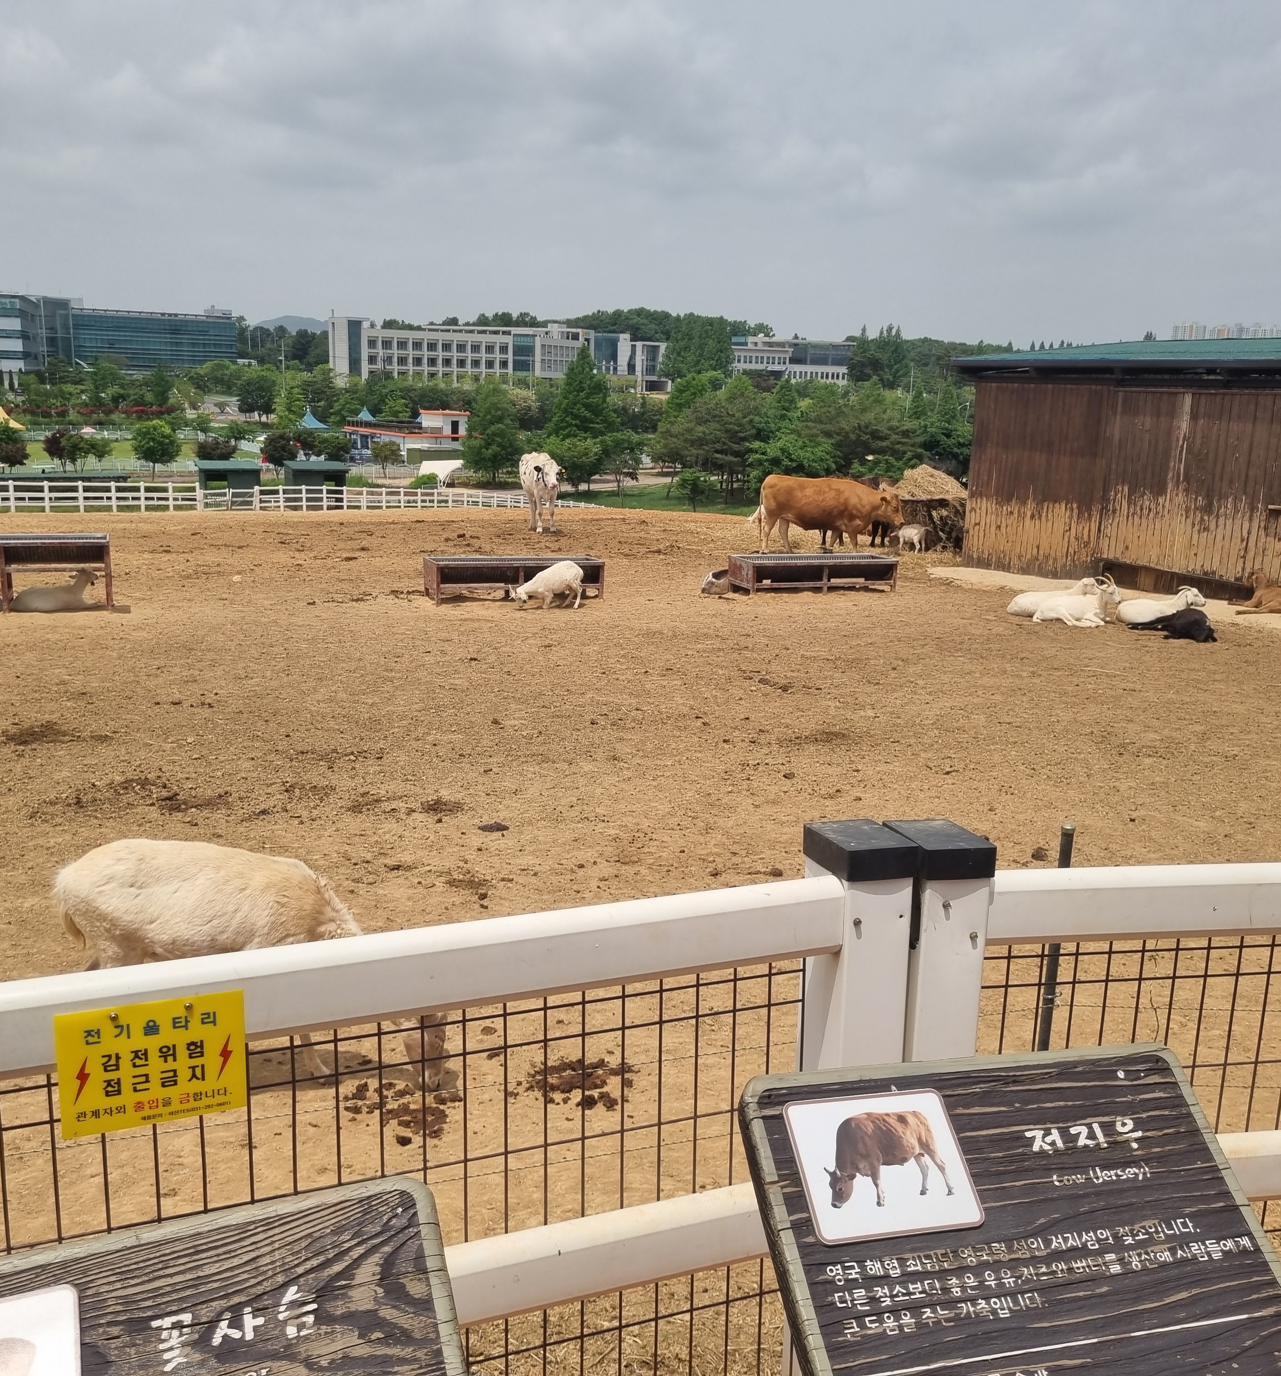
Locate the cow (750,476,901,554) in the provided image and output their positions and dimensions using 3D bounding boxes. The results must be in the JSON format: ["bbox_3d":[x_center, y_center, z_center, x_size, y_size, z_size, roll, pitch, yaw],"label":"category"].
[{"bbox_3d":[3.042,-2.816,22.362,2.380,1.241,0.660,1,13,-2],"label":"cow"}]

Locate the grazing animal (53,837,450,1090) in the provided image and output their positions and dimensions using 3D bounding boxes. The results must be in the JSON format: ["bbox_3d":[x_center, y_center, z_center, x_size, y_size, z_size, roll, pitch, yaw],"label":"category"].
[{"bbox_3d":[-1.364,0.976,4.872,1.330,0.887,0.380,1,13,1],"label":"grazing animal"}]

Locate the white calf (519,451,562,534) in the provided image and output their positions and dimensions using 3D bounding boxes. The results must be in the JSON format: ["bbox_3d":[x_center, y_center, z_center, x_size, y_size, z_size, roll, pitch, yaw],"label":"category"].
[{"bbox_3d":[-1.731,-3.445,24.146,0.680,1.390,2.100,-1,13,-8],"label":"white calf"}]

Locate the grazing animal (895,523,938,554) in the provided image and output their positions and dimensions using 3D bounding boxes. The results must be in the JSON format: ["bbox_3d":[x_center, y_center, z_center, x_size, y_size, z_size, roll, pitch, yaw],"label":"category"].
[{"bbox_3d":[4.458,-2.407,22.251,0.660,0.440,0.200,2,13,5],"label":"grazing animal"}]

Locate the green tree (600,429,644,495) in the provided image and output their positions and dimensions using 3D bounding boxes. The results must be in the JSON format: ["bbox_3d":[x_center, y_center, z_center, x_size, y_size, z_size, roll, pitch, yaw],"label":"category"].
[{"bbox_3d":[-1.198,-14.332,87.550,2.654,4.052,2.654,1,13,0],"label":"green tree"}]

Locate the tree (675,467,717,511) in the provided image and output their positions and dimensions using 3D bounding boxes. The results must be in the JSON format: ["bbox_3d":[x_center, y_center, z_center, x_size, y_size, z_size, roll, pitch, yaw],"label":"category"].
[{"bbox_3d":[2.783,-9.920,68.760,2.153,2.166,2.153,1,13,0],"label":"tree"}]

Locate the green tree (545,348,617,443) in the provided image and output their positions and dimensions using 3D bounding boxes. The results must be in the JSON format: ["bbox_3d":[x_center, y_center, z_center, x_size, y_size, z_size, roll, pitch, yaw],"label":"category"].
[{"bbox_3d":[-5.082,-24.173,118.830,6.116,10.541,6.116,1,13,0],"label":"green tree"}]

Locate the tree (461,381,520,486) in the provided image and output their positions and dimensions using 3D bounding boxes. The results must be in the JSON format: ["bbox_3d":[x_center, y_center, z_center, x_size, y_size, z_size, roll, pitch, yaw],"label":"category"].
[{"bbox_3d":[-10.744,-18.148,98.186,4.222,7.338,4.222,1,13,0],"label":"tree"}]

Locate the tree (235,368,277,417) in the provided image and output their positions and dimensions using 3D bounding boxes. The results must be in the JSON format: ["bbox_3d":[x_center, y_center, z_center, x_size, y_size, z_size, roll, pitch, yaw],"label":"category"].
[{"bbox_3d":[-53.102,-40.496,189.284,6.126,6.451,6.126,1,13,0],"label":"tree"}]

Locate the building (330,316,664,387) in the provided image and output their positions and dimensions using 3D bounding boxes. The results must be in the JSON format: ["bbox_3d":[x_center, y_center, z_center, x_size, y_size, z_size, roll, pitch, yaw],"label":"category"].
[{"bbox_3d":[-34.005,-83.472,346.630,97.000,16.000,14.000,-10,17,-40],"label":"building"}]

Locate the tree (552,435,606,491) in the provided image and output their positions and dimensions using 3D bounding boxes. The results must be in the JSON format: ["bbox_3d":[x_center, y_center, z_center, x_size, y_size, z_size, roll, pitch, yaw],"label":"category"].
[{"bbox_3d":[-4.130,-14.737,90.586,3.408,3.728,3.408,1,13,0],"label":"tree"}]

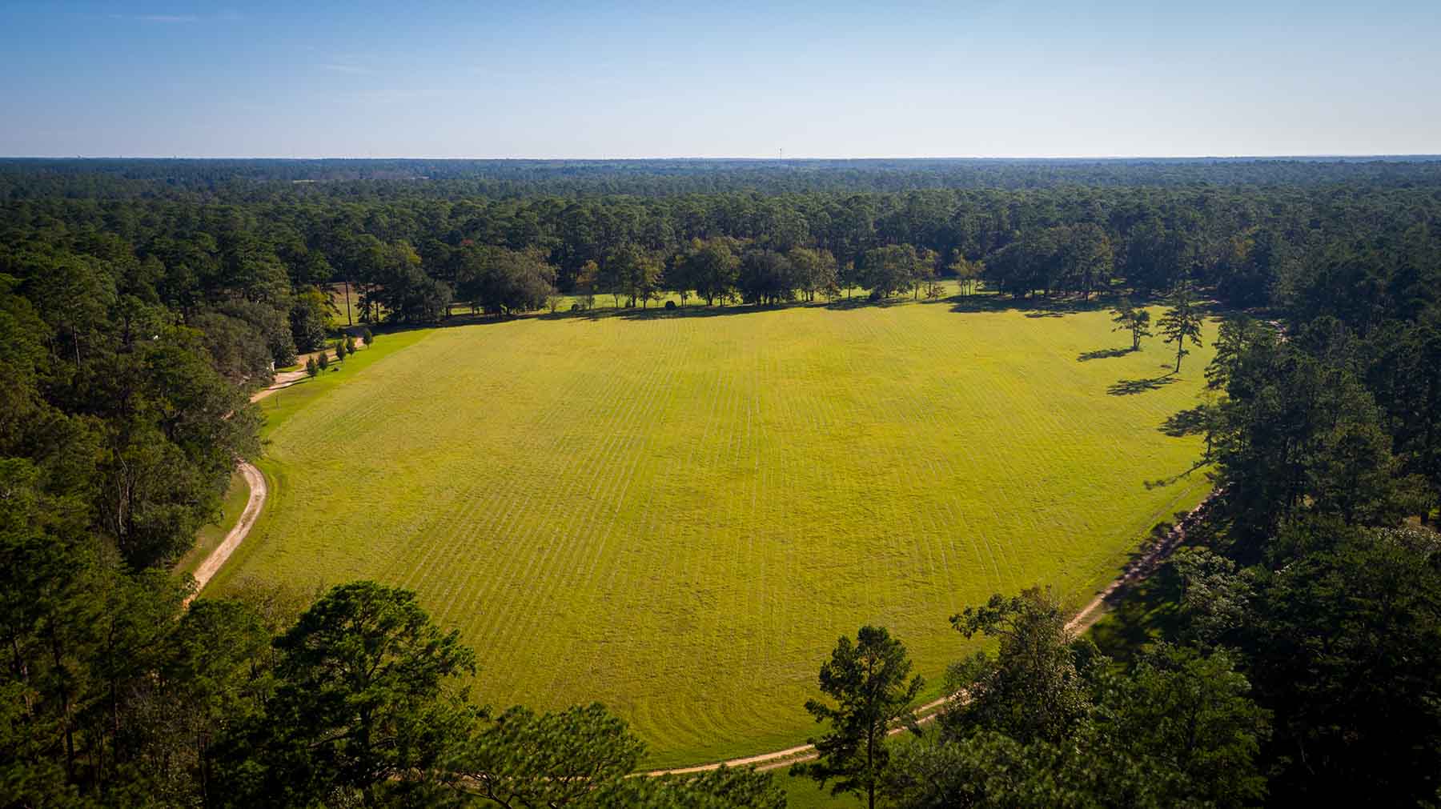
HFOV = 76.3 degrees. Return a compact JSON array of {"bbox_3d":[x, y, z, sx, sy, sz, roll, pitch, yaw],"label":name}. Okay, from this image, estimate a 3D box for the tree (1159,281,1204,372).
[{"bbox_3d":[117.550,-19.670,233.570,11.760,23.600,11.410,0,15,0],"label":"tree"}]

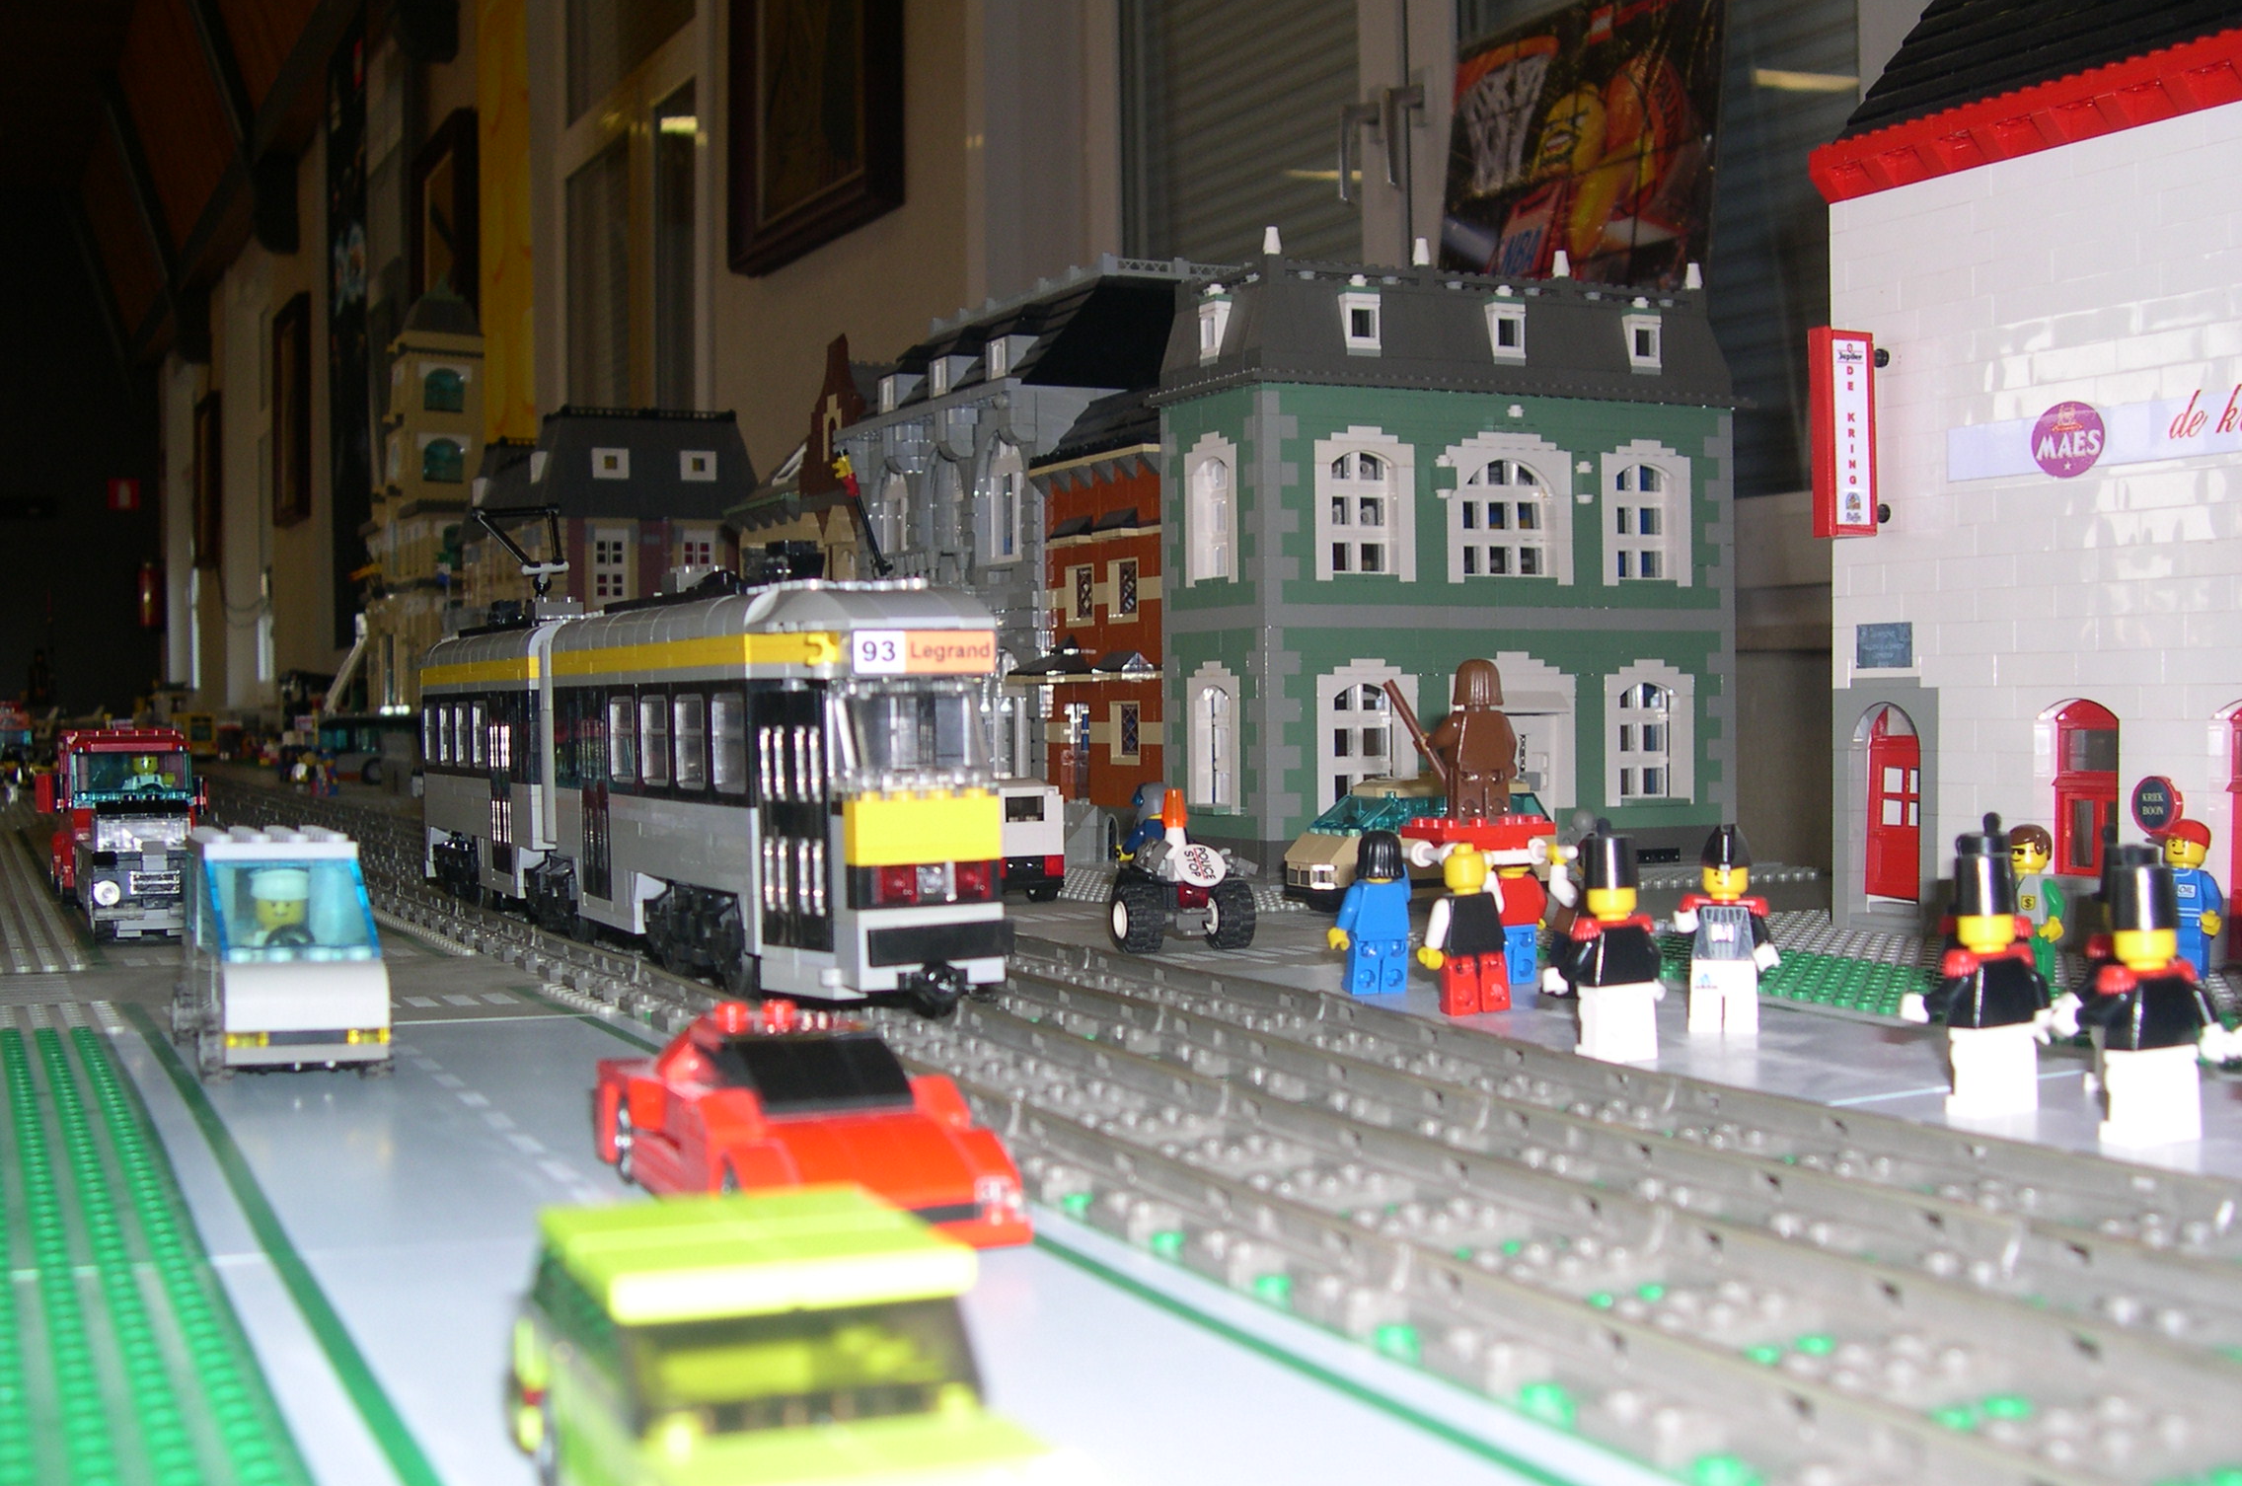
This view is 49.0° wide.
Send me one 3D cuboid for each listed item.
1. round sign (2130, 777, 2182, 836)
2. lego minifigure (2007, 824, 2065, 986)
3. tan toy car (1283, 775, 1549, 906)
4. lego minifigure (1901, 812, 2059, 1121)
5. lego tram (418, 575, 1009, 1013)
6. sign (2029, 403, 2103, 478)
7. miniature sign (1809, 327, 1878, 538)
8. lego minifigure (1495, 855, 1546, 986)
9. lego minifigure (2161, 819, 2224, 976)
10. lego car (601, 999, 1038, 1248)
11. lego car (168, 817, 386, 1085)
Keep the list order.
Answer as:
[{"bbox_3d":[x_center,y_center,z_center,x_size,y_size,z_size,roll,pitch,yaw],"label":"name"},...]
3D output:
[{"bbox_3d":[0.276,0.017,0.655,0.004,0.016,0.016,-1,1,-28],"label":"round sign"},{"bbox_3d":[0.233,0.042,0.633,0.015,0.041,0.024,-1,1,-39],"label":"lego minifigure"},{"bbox_3d":[0.114,0.038,0.939,0.103,0.048,0.037,-1,1,-26],"label":"tan toy car"},{"bbox_3d":[0.164,0.042,0.466,0.027,0.057,0.016,-1,1,-26],"label":"lego minifigure"},{"bbox_3d":[-0.140,0.010,0.731,0.064,0.101,0.484,-1,1,-26],"label":"lego tram"},{"bbox_3d":[0.263,-0.084,0.683,0.002,0.022,0.024,-1,1,-28],"label":"sign"},{"bbox_3d":[0.219,-0.093,0.748,0.017,0.063,0.011,-1,1,-27],"label":"miniature sign"},{"bbox_3d":[0.105,0.046,0.676,0.025,0.041,0.015,-1,1,-26],"label":"lego minifigure"},{"bbox_3d":[0.269,0.040,0.625,0.015,0.041,0.024,-1,2,-42],"label":"lego minifigure"},{"bbox_3d":[-0.051,0.058,0.388,0.045,0.030,0.093,-1,1,-26],"label":"lego car"},{"bbox_3d":[-0.186,0.044,0.544,0.038,0.053,0.083,-1,1,-26],"label":"lego car"}]

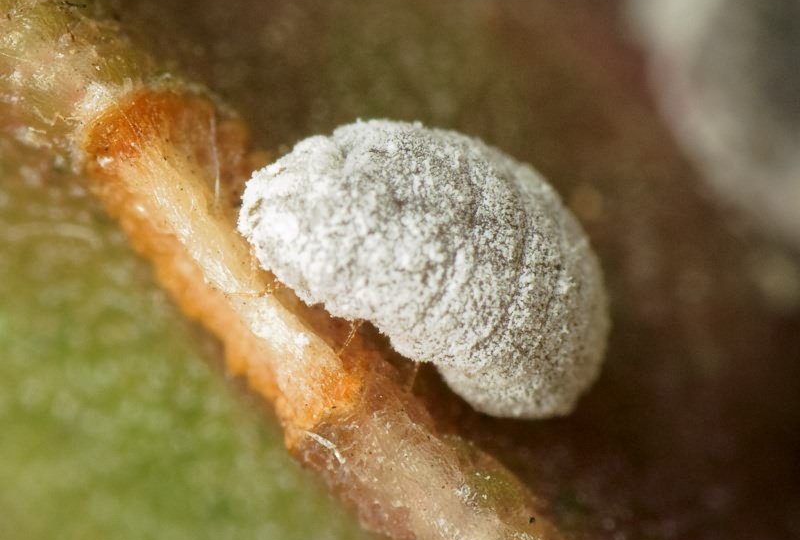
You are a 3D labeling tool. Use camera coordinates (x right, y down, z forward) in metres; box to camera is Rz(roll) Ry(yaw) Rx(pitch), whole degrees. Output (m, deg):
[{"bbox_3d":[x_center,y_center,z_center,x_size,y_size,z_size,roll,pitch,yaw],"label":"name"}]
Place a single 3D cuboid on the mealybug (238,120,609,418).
[{"bbox_3d":[0.000,0.000,0.023,0.003,0.001,0.002,30,50,-25],"label":"mealybug"}]

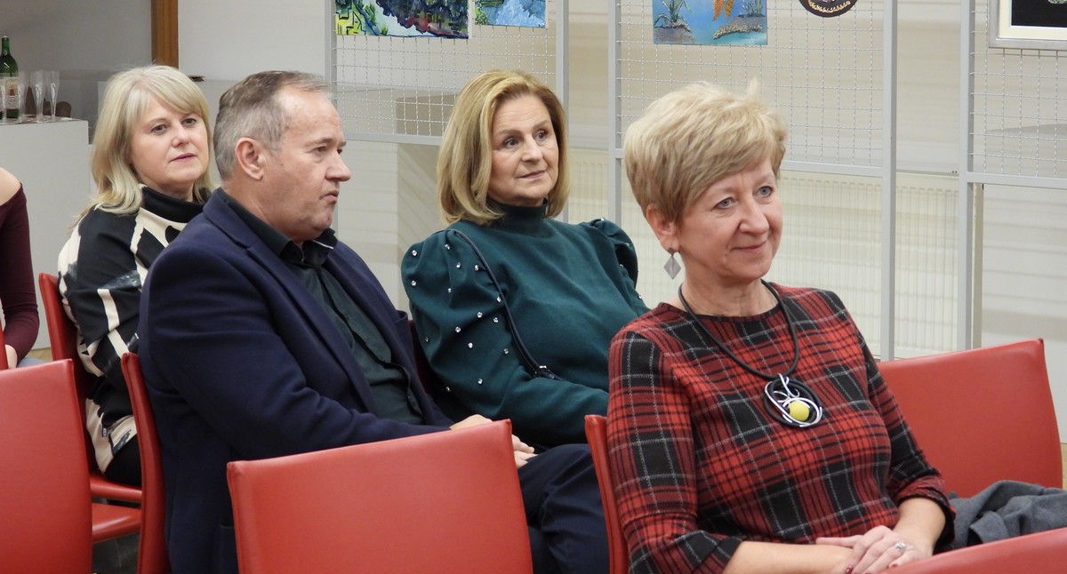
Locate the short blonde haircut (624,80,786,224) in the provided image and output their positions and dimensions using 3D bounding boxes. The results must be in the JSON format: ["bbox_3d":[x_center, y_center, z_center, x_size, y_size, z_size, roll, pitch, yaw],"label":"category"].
[{"bbox_3d":[0.228,-0.180,3.740,0.190,0.185,0.215,-10,11,-28],"label":"short blonde haircut"}]

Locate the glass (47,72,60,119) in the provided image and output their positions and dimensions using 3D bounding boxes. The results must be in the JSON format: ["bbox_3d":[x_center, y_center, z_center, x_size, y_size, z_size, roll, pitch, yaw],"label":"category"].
[{"bbox_3d":[-1.700,-0.676,9.920,0.047,0.178,0.047,0,7,0],"label":"glass"}]

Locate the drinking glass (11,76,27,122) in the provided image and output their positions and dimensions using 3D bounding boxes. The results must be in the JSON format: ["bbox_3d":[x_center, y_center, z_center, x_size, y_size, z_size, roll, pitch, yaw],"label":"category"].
[{"bbox_3d":[-1.796,-0.657,9.800,0.047,0.178,0.047,0,7,0],"label":"drinking glass"}]

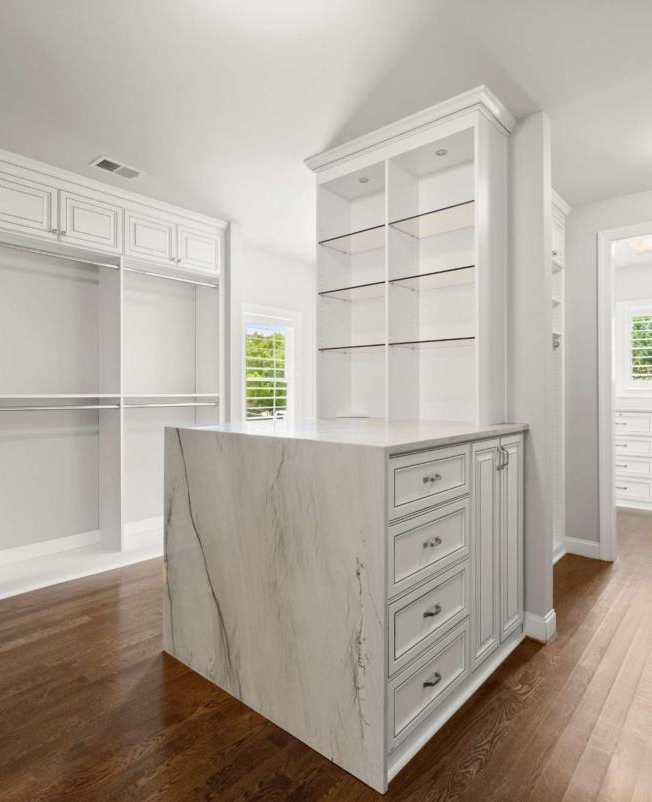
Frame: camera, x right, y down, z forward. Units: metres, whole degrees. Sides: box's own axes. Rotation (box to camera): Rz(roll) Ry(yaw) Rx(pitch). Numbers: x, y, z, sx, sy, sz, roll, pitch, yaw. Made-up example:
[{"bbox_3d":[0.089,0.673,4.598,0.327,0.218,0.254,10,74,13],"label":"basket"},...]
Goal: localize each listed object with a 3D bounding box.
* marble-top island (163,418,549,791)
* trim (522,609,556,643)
[{"bbox_3d":[0.118,0.652,2.288,1.261,1.059,1.242,1,2,42],"label":"marble-top island"},{"bbox_3d":[1.085,1.116,2.354,0.098,0.123,0.154,1,2,42],"label":"trim"}]

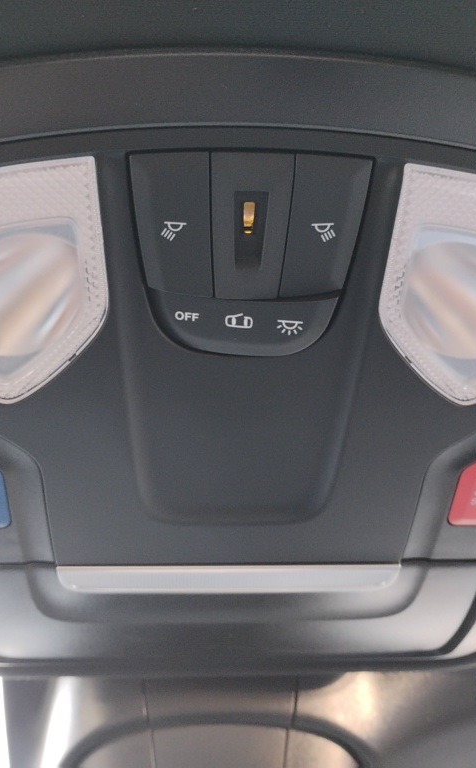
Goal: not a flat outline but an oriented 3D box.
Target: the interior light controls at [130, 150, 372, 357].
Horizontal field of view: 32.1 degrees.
[{"bbox_3d":[0.002,-0.037,0.238,0.066,0.014,0.059,1,-69,-4],"label":"interior light controls"}]

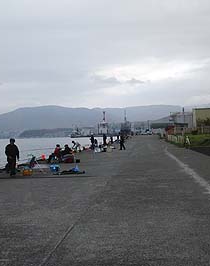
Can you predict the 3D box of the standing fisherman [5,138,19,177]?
[{"bbox_3d":[-4.135,1.075,17.200,0.570,1.660,0.400,-1,0,3],"label":"standing fisherman"}]

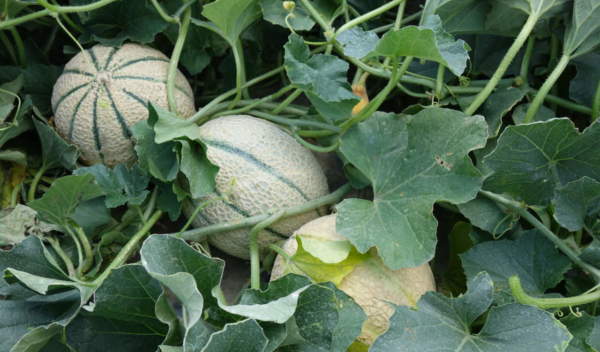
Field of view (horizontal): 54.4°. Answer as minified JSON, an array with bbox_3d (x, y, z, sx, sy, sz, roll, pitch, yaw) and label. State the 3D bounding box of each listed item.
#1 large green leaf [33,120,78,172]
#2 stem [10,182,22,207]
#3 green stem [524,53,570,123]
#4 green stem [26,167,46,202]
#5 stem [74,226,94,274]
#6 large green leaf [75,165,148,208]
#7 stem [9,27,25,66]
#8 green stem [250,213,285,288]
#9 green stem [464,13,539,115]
[{"bbox_3d":[-0.259,-0.032,0.620,0.050,0.038,0.042,0,48,0],"label":"large green leaf"},{"bbox_3d":[-0.296,0.019,0.610,0.008,0.027,0.008,8,24,-9],"label":"stem"},{"bbox_3d":[0.282,-0.100,0.665,0.011,0.084,0.011,24,21,0],"label":"green stem"},{"bbox_3d":[-0.276,0.009,0.610,0.008,0.041,0.009,17,22,-18],"label":"green stem"},{"bbox_3d":[-0.218,0.075,0.585,0.015,0.059,0.015,13,30,0],"label":"stem"},{"bbox_3d":[-0.194,0.011,0.600,0.075,0.030,0.055,0,48,0],"label":"large green leaf"},{"bbox_3d":[-0.369,-0.167,0.760,0.014,0.054,0.012,0,36,0],"label":"stem"},{"bbox_3d":[-0.032,0.071,0.555,0.032,0.014,0.078,5,66,2],"label":"green stem"},{"bbox_3d":[0.227,-0.125,0.660,0.013,0.128,0.013,31,18,0],"label":"green stem"}]

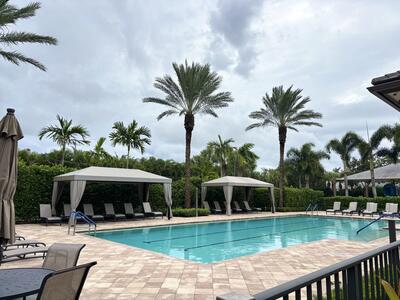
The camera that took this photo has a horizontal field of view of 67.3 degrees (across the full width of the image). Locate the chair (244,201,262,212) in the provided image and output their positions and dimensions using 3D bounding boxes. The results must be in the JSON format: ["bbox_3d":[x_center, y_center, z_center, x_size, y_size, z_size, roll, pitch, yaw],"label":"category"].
[{"bbox_3d":[4.876,5.247,27.718,0.660,1.000,1.500,8,-11,-41],"label":"chair"}]

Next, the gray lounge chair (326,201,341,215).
[{"bbox_3d":[11.474,4.949,25.493,1.900,1.020,0.660,8,-11,-41],"label":"gray lounge chair"}]

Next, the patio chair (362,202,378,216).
[{"bbox_3d":[13.589,4.766,24.093,1.500,1.000,0.700,8,-11,-41],"label":"patio chair"}]

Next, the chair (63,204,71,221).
[{"bbox_3d":[-7.005,3.543,16.701,0.660,1.020,1.900,8,-11,-41],"label":"chair"}]

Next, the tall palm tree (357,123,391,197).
[{"bbox_3d":[18.257,1.821,30.829,3.772,8.870,3.772,0,-8,0],"label":"tall palm tree"}]

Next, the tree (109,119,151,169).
[{"bbox_3d":[-6.434,1.435,26.720,3.728,8.140,3.728,0,-8,0],"label":"tree"}]

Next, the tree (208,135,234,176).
[{"bbox_3d":[2.514,2.498,34.860,3.071,8.513,3.071,0,-8,0],"label":"tree"}]

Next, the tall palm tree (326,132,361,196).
[{"bbox_3d":[16.003,2.328,32.825,3.784,8.419,3.784,0,-8,0],"label":"tall palm tree"}]

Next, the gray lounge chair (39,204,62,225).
[{"bbox_3d":[-7.947,3.415,15.868,0.660,1.020,1.900,8,-11,-41],"label":"gray lounge chair"}]

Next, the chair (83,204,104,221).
[{"bbox_3d":[-6.223,3.693,17.615,0.660,1.000,1.500,8,-11,-41],"label":"chair"}]

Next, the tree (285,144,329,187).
[{"bbox_3d":[12.872,2.999,35.745,4.800,7.870,4.800,8,-11,-41],"label":"tree"}]

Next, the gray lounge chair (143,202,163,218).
[{"bbox_3d":[-3.204,4.060,20.064,0.660,1.020,1.900,8,-11,-41],"label":"gray lounge chair"}]

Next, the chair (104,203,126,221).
[{"bbox_3d":[-5.223,3.794,18.336,0.660,1.020,1.900,8,-11,-41],"label":"chair"}]

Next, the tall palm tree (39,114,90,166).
[{"bbox_3d":[-10.214,1.081,22.377,3.800,7.500,3.800,8,-11,-41],"label":"tall palm tree"}]

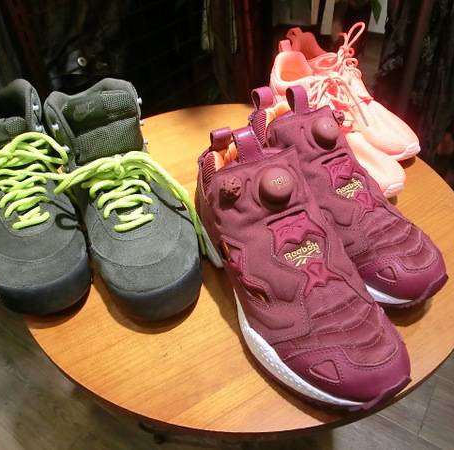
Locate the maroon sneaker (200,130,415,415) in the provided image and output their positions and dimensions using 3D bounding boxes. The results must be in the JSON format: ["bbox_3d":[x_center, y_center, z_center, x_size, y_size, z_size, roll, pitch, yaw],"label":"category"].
[{"bbox_3d":[0.057,0.017,0.390,0.105,0.150,0.288,-22,46,-21],"label":"maroon sneaker"}]

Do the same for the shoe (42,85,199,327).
[{"bbox_3d":[-0.119,-0.048,0.464,0.112,0.150,0.290,-19,45,-18],"label":"shoe"}]

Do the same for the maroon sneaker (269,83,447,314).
[{"bbox_3d":[0.118,-0.051,0.462,0.105,0.150,0.288,-25,48,-23],"label":"maroon sneaker"}]

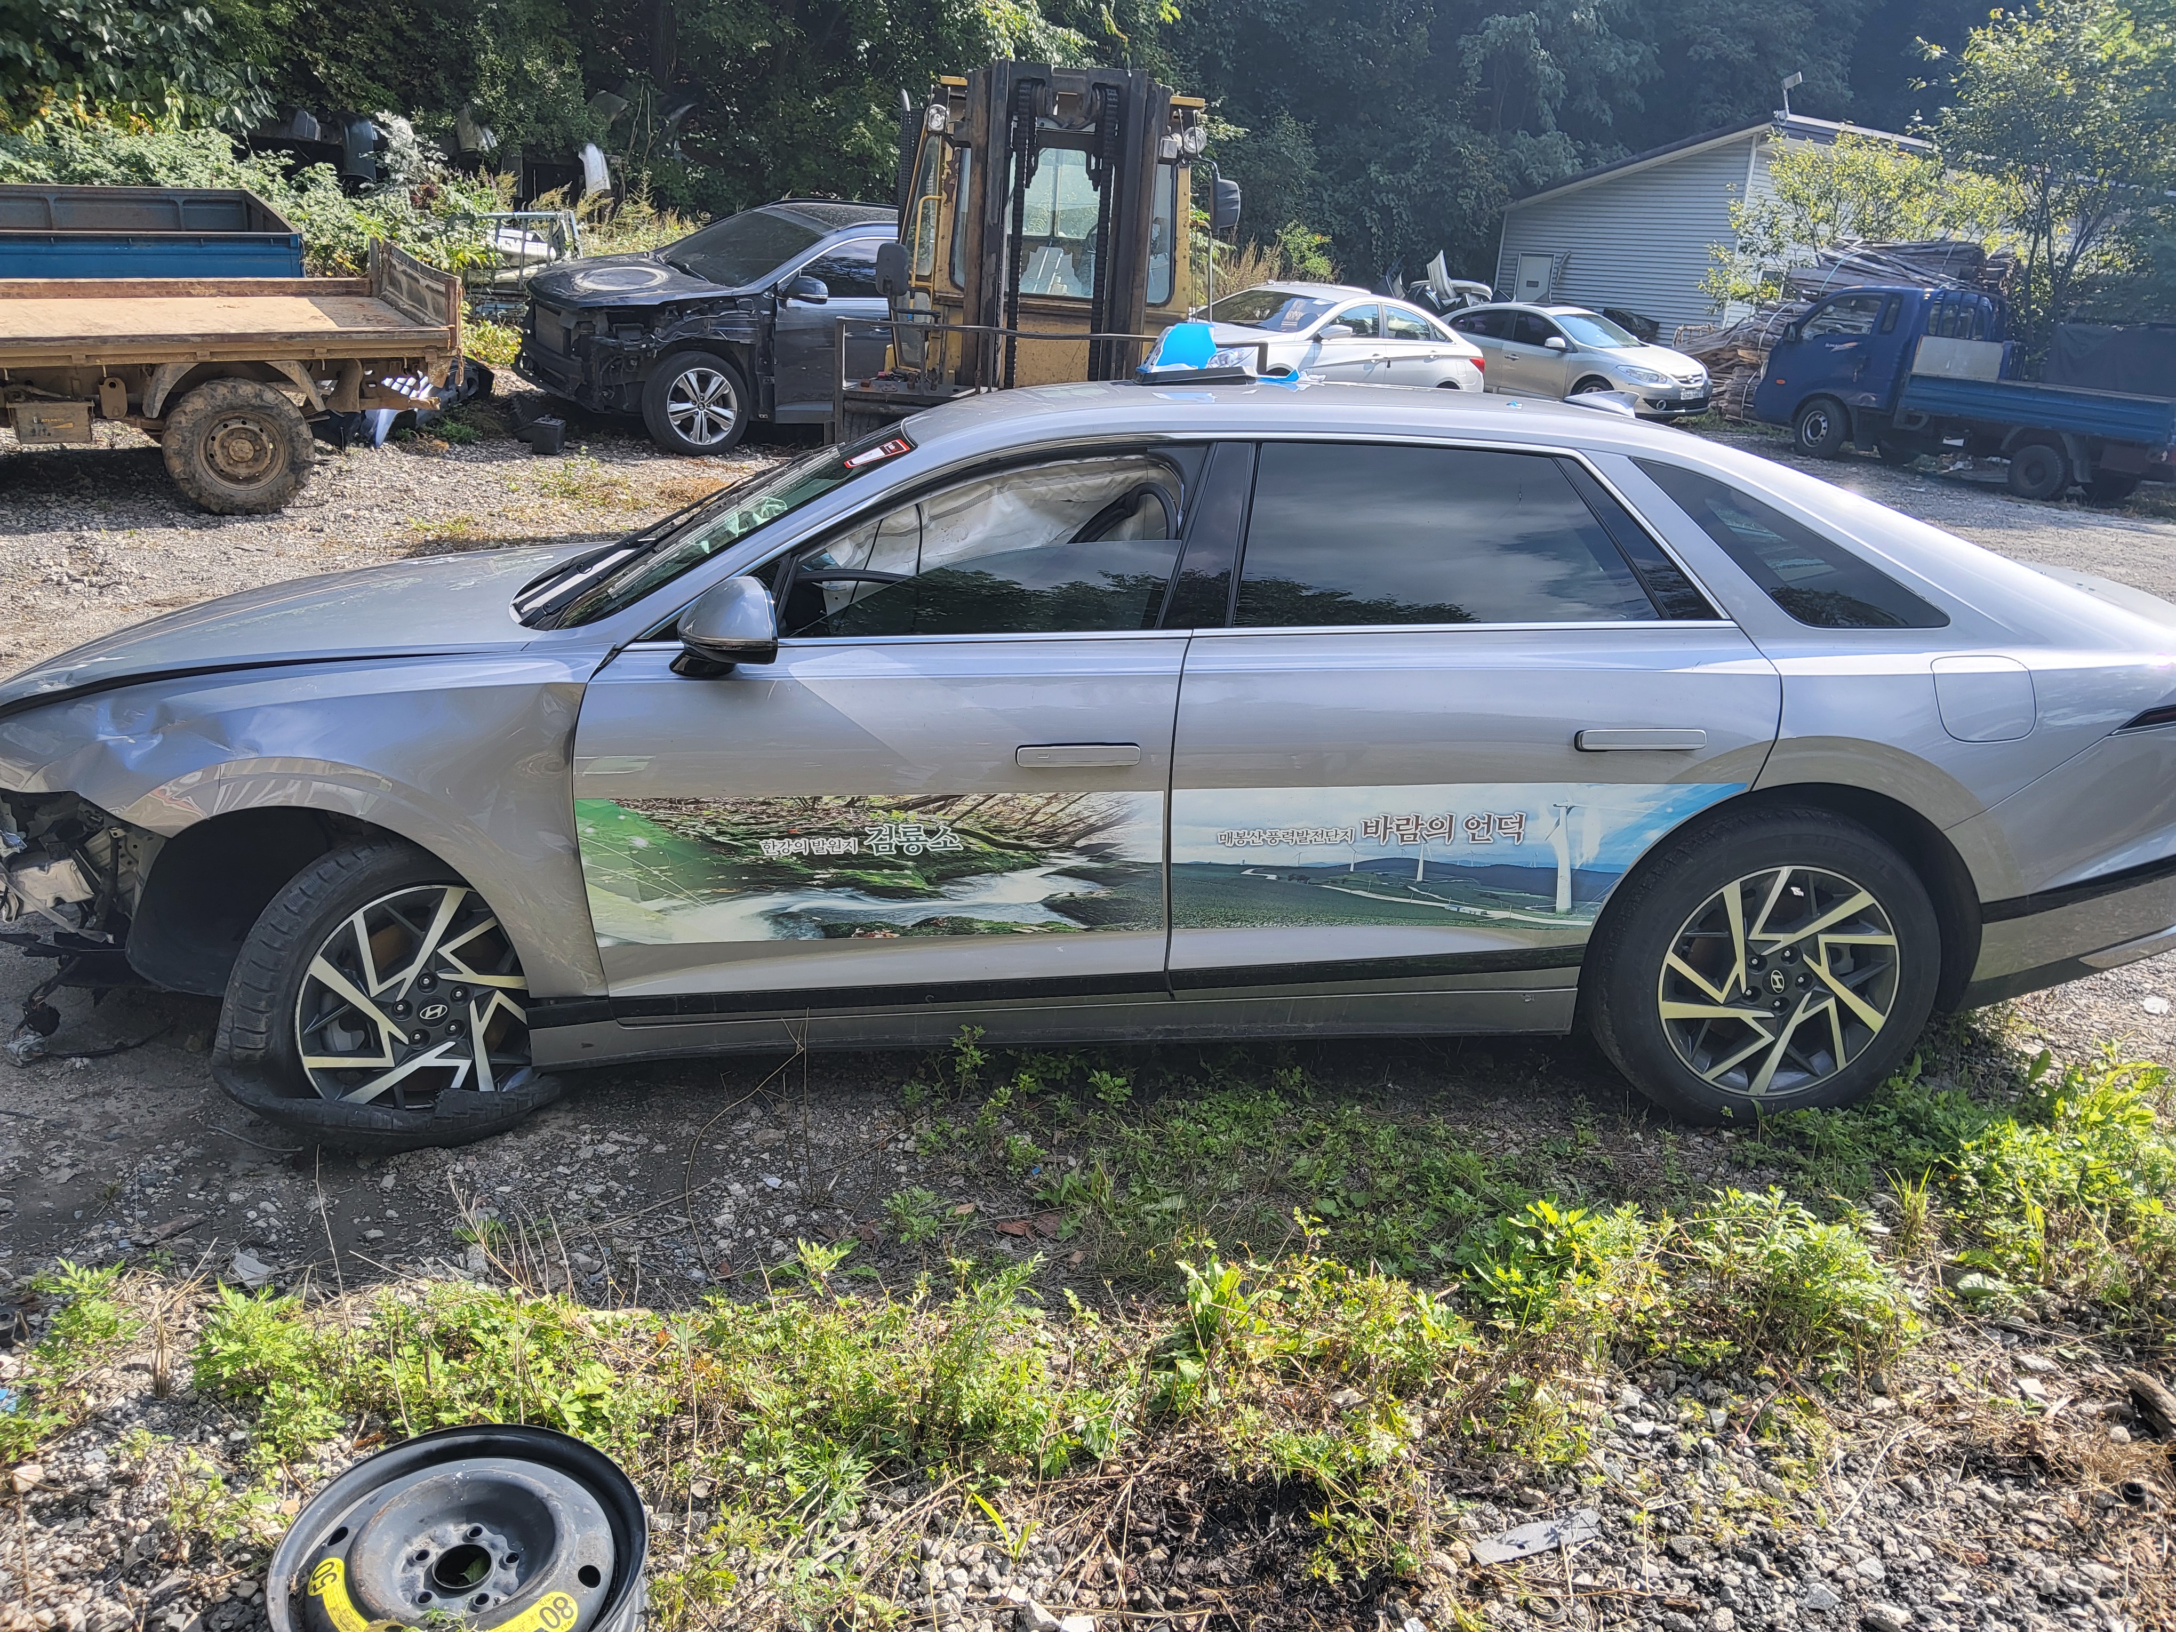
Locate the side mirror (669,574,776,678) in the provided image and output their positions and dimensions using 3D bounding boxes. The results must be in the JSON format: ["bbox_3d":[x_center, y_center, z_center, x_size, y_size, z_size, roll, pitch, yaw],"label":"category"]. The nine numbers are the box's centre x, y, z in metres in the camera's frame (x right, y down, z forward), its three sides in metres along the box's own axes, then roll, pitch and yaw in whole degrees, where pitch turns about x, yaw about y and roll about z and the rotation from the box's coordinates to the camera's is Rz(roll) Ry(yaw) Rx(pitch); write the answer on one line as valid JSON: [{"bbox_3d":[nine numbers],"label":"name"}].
[{"bbox_3d":[-0.637,-0.339,2.896,0.180,0.180,0.215,-2,17,-3],"label":"side mirror"}]

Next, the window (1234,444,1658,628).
[{"bbox_3d":[0.677,-0.545,3.133,0.830,0.375,0.050,-2,-14,-3],"label":"window"}]

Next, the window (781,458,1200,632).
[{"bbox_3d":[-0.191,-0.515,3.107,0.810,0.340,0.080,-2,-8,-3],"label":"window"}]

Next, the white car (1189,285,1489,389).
[{"bbox_3d":[2.288,-4.905,17.482,4.820,1.470,1.835,-10,25,-42],"label":"white car"}]

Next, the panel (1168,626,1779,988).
[{"bbox_3d":[0.743,-0.018,3.183,1.165,0.710,0.150,-2,15,-3],"label":"panel"}]

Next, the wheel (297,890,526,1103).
[{"bbox_3d":[-1.311,0.370,3.220,0.490,0.490,0.200,-8,9,-35],"label":"wheel"}]

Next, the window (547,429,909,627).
[{"bbox_3d":[-0.759,-0.722,3.818,0.810,0.120,1.400,-28,15,5],"label":"window"}]

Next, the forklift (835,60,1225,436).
[{"bbox_3d":[-0.392,-3.054,9.800,1.650,2.450,3.100,-4,20,-15],"label":"forklift"}]

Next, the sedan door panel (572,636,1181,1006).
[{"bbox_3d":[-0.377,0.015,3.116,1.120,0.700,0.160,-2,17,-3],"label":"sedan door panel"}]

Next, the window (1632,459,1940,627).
[{"bbox_3d":[1.381,-0.543,3.210,0.640,0.350,0.080,-2,-5,-3],"label":"window"}]

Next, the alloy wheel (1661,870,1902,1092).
[{"bbox_3d":[1.378,0.307,3.355,0.490,0.490,0.200,-2,17,-3],"label":"alloy wheel"}]

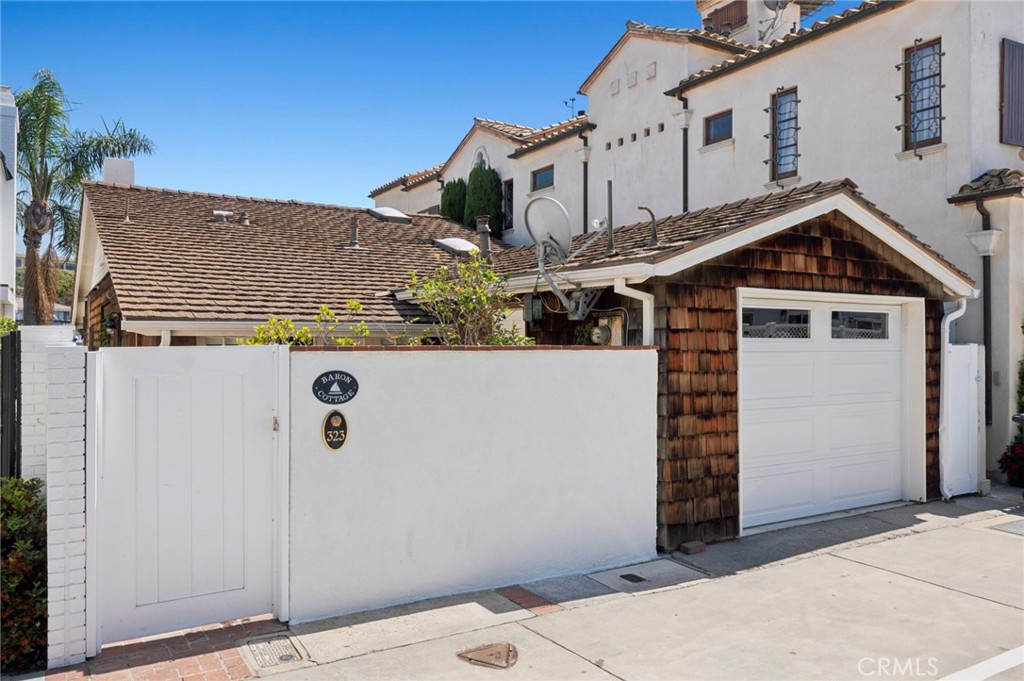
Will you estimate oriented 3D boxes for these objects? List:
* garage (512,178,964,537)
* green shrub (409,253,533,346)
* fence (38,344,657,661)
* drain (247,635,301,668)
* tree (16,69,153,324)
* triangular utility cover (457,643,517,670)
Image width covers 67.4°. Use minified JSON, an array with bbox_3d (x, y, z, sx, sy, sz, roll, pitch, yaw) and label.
[{"bbox_3d":[1.505,0.110,9.474,4.524,3.163,5.849,0,0,-31],"label":"garage"},{"bbox_3d":[-0.335,0.476,6.200,0.950,2.407,0.920,0,0,-31],"label":"green shrub"},{"bbox_3d":[-0.673,0.858,5.055,4.088,1.645,0.220,0,0,-31],"label":"fence"},{"bbox_3d":[-1.302,1.691,4.156,0.270,0.025,0.400,0,0,-31],"label":"drain"},{"bbox_3d":[-10.445,-2.195,17.000,4.600,7.750,4.600,0,0,-31],"label":"tree"},{"bbox_3d":[-0.129,1.684,4.096,0.310,0.025,0.315,0,0,0],"label":"triangular utility cover"}]

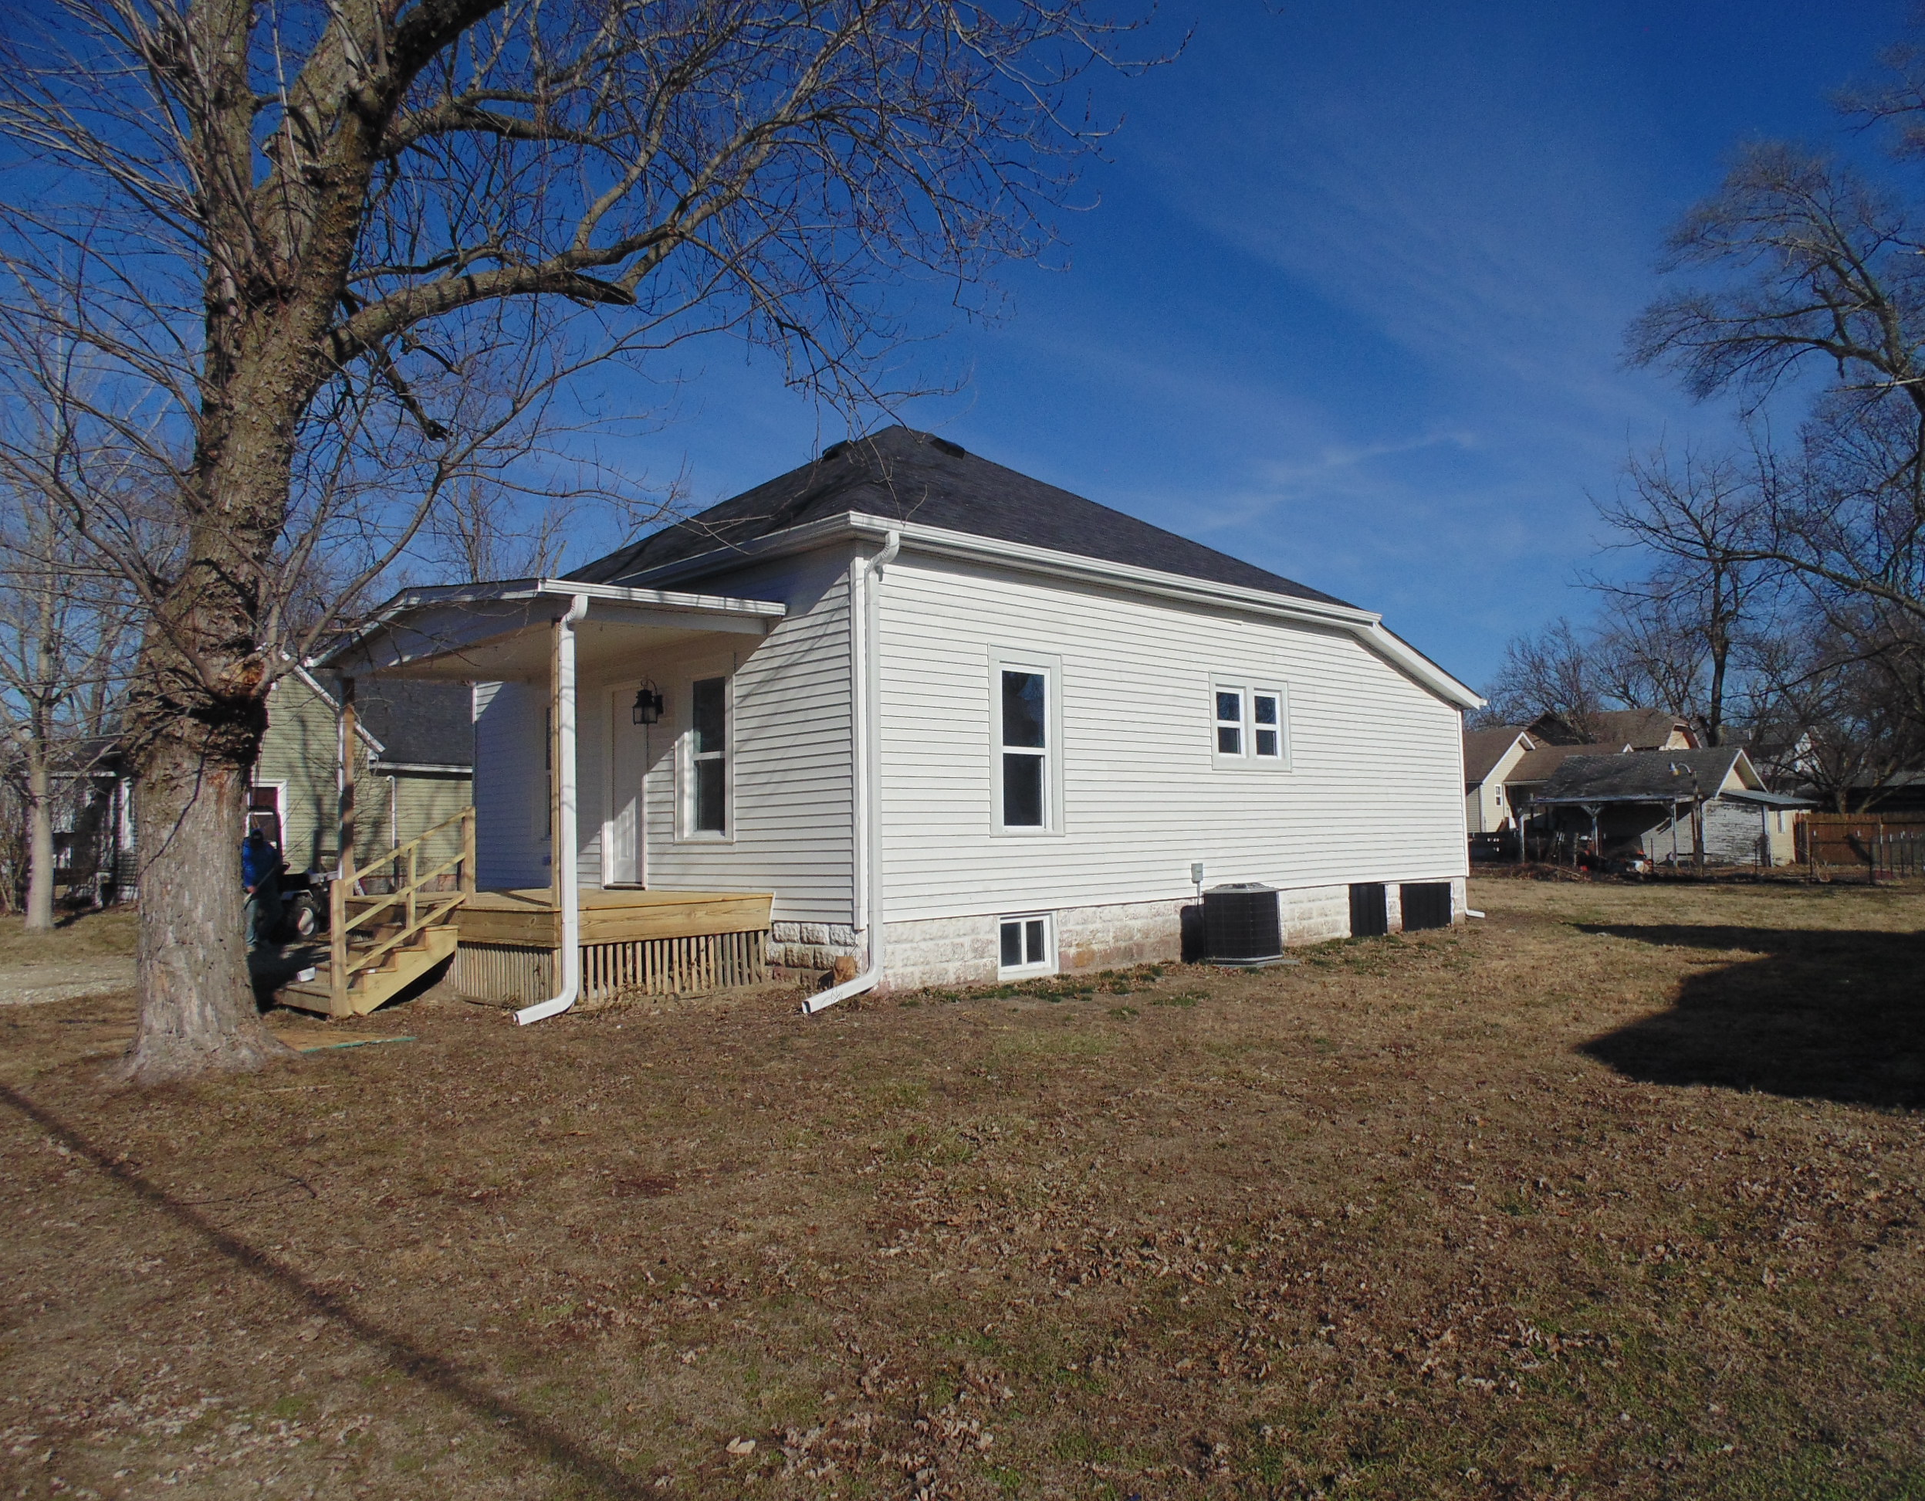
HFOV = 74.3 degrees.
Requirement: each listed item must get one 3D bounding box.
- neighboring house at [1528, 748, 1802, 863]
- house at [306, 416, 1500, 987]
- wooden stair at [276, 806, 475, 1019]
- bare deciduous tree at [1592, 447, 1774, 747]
[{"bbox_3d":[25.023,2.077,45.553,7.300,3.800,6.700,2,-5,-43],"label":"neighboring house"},{"bbox_3d":[-0.396,-0.843,16.559,13.490,6.670,8.600,2,-5,-43],"label":"house"},{"bbox_3d":[-5.420,1.439,11.680,1.270,1.740,1.790,2,-5,-43],"label":"wooden stair"},{"bbox_3d":[31.131,-4.204,55.609,8.000,17.760,8.000,2,-5,-43],"label":"bare deciduous tree"}]

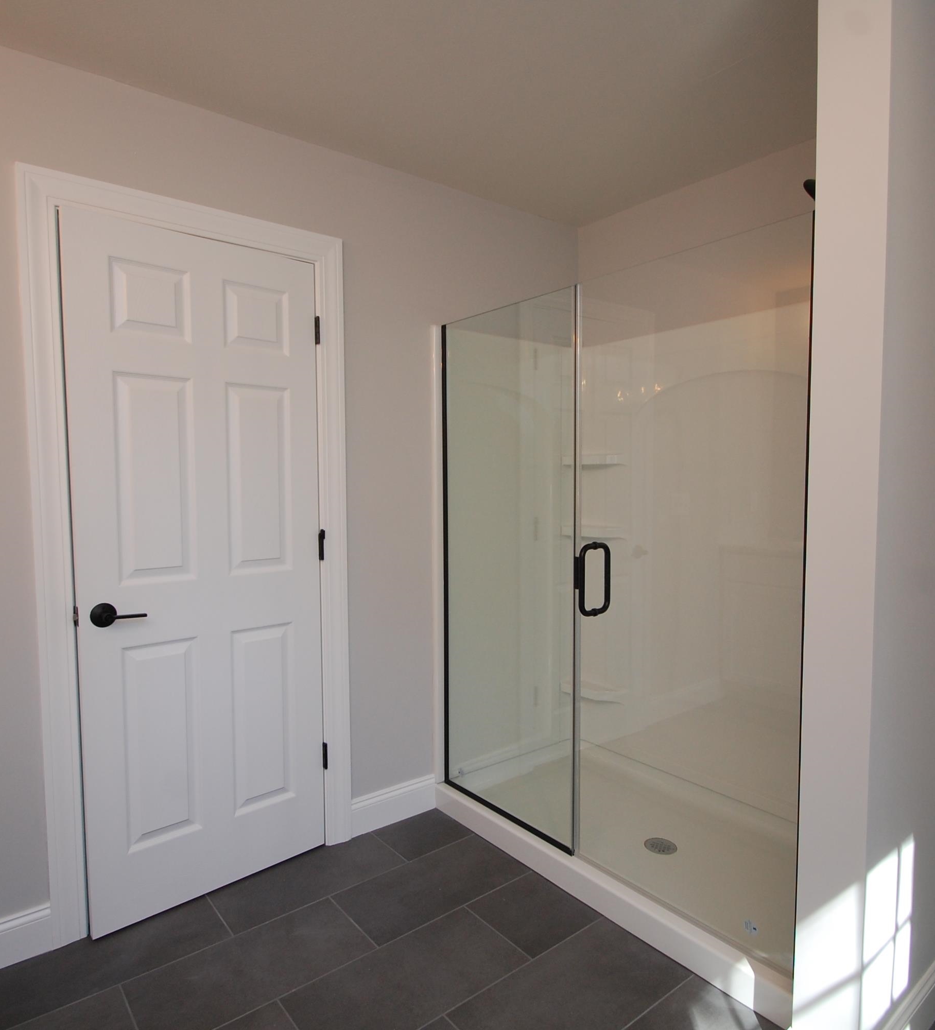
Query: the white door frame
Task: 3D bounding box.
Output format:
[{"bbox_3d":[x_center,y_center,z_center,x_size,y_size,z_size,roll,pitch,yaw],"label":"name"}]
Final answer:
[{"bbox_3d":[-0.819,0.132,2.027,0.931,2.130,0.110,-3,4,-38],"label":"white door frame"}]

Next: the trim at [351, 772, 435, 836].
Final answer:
[{"bbox_3d":[-0.270,1.107,2.451,0.379,0.140,0.025,-3,4,-38],"label":"trim"}]

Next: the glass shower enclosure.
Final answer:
[{"bbox_3d":[0.656,0.186,2.183,0.805,1.785,1.470,-3,4,-38],"label":"glass shower enclosure"}]

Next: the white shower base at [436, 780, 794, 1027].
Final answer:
[{"bbox_3d":[0.661,1.118,2.247,0.835,0.106,1.520,-3,4,-38],"label":"white shower base"}]

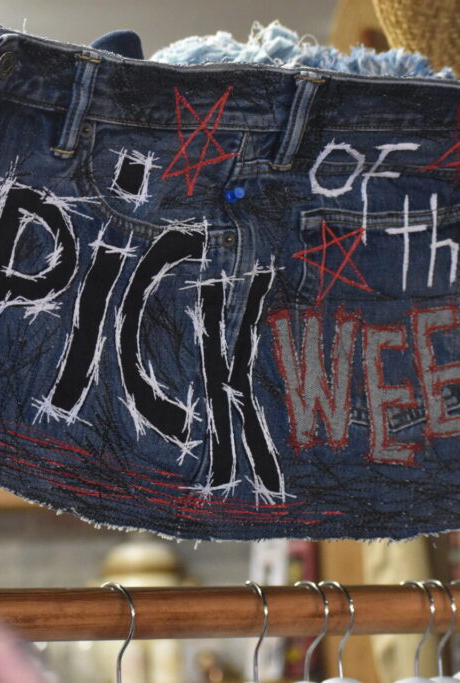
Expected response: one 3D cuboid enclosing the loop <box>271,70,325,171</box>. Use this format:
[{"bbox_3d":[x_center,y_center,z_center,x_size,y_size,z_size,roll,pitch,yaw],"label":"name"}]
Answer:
[{"bbox_3d":[0.044,-0.144,1.950,0.015,0.067,0.005,0,27,-32],"label":"loop"}]

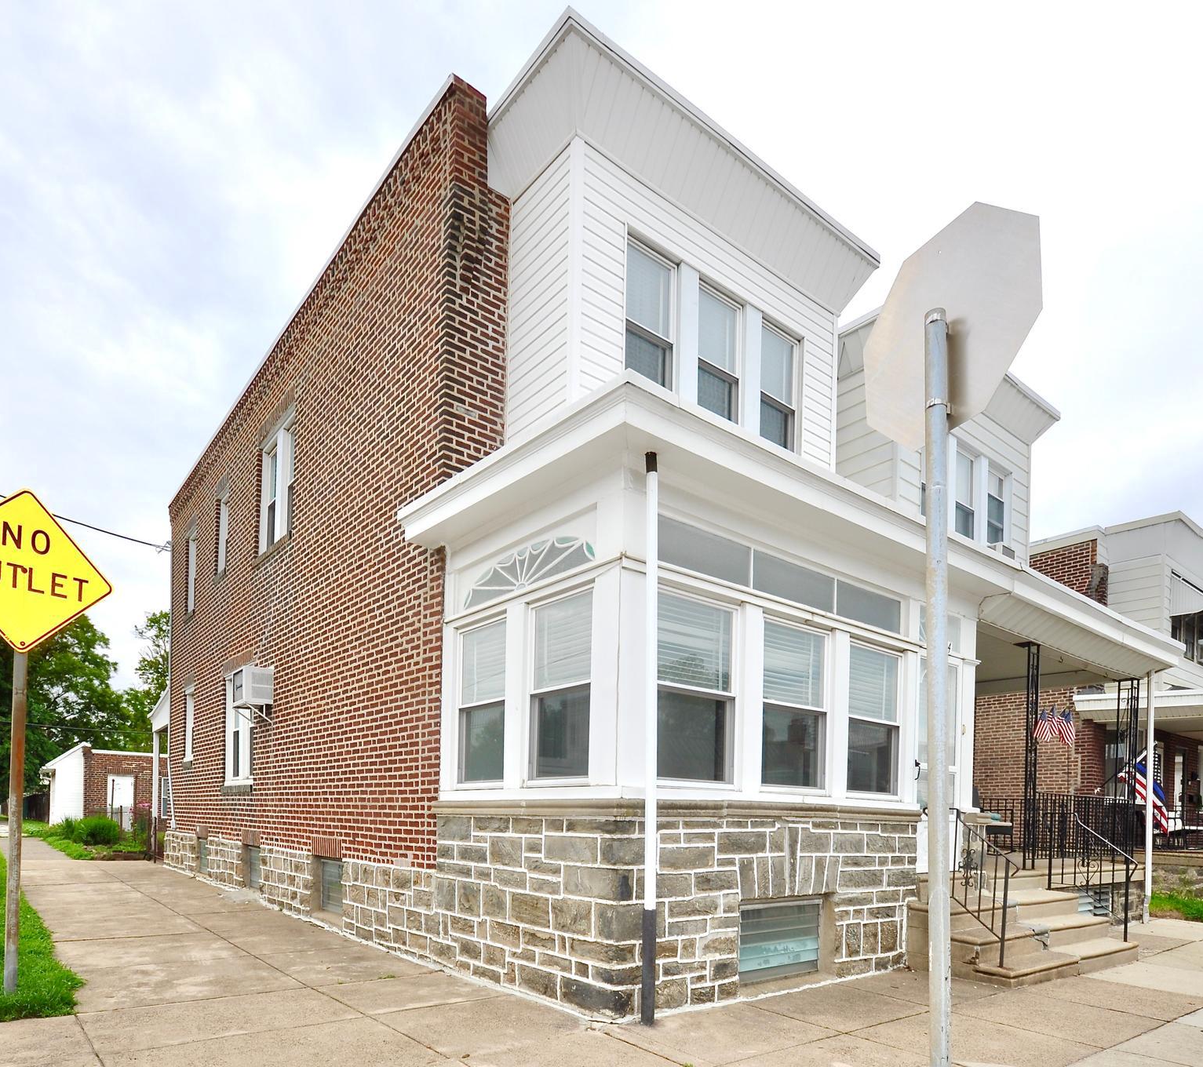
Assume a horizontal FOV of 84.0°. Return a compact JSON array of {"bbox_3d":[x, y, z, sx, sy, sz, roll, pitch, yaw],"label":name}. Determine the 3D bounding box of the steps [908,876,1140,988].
[{"bbox_3d":[4.230,3.770,6.600,2.750,0.860,0.920,16,-25,-36],"label":"steps"}]

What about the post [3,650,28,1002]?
[{"bbox_3d":[-4.015,1.939,4.580,0.080,2.280,0.080,1,-9,-38],"label":"post"}]

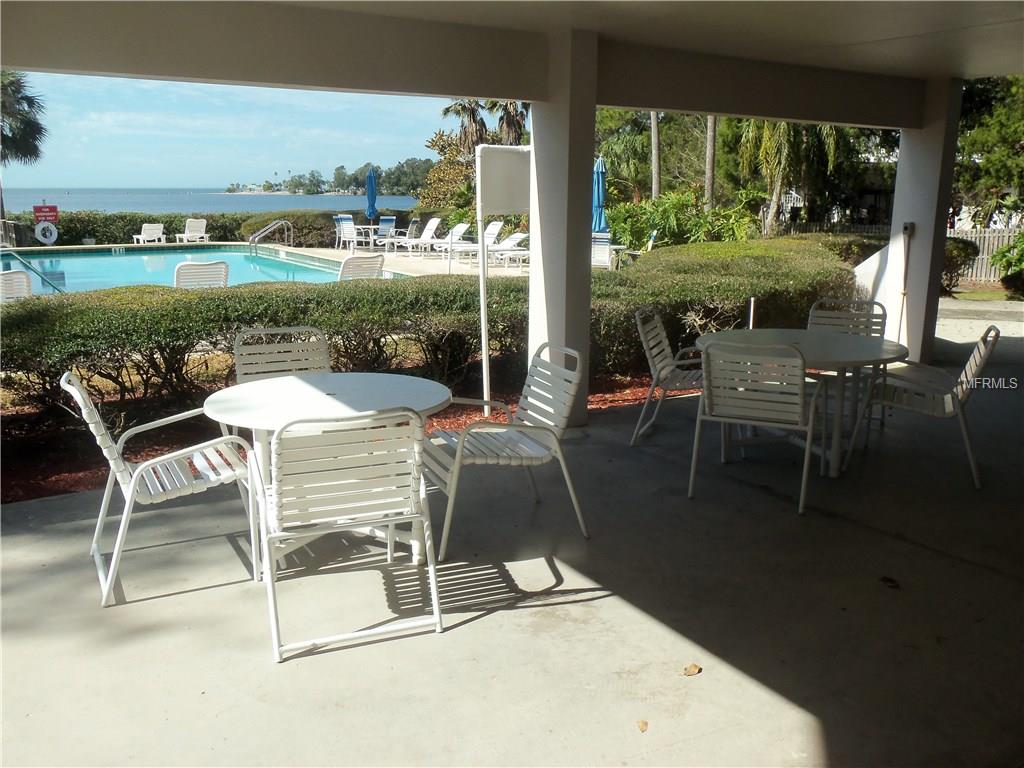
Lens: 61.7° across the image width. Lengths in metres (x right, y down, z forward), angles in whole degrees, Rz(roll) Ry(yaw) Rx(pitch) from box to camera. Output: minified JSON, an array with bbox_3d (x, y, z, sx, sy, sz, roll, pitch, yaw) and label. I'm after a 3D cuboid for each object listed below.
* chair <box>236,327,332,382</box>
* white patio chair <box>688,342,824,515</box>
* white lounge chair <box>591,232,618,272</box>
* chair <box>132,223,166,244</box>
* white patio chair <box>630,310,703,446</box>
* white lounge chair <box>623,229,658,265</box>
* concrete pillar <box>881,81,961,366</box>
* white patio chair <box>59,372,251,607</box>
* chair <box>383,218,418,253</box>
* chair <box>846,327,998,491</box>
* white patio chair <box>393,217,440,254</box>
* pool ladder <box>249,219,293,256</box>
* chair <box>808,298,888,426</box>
[{"bbox_3d":[-1.136,0.174,4.481,0.580,0.870,0.680,-5,14,-19],"label":"chair"},{"bbox_3d":[1.372,0.148,4.662,0.590,0.860,0.700,6,14,26],"label":"white patio chair"},{"bbox_3d":[1.689,-2.423,16.459,0.600,0.930,0.680,3,13,14],"label":"white lounge chair"},{"bbox_3d":[-11.595,-4.848,27.439,0.850,0.700,1.150,-5,14,-22],"label":"chair"},{"bbox_3d":[1.165,-0.069,5.547,0.680,0.870,0.580,5,14,21],"label":"white patio chair"},{"bbox_3d":[2.527,-2.463,16.638,0.700,0.930,0.600,1,13,6],"label":"white lounge chair"},{"bbox_3d":[3.830,-1.486,8.051,0.250,2.520,0.436,-9,15,-33],"label":"concrete pillar"},{"bbox_3d":[-1.488,0.354,3.622,0.670,0.900,0.590,-6,14,-24],"label":"white patio chair"},{"bbox_3d":[-2.878,-3.883,22.706,0.720,0.930,0.600,3,13,13],"label":"chair"},{"bbox_3d":[2.383,0.068,5.010,0.700,0.860,0.590,7,14,27],"label":"chair"},{"bbox_3d":[-2.590,-3.911,22.698,1.700,0.900,0.660,-7,15,-29],"label":"white patio chair"},{"bbox_3d":[-7.050,-4.266,25.110,1.050,1.020,0.600,-7,15,-29],"label":"pool ladder"},{"bbox_3d":[2.180,-0.087,5.693,0.590,0.860,0.700,6,14,24],"label":"chair"}]

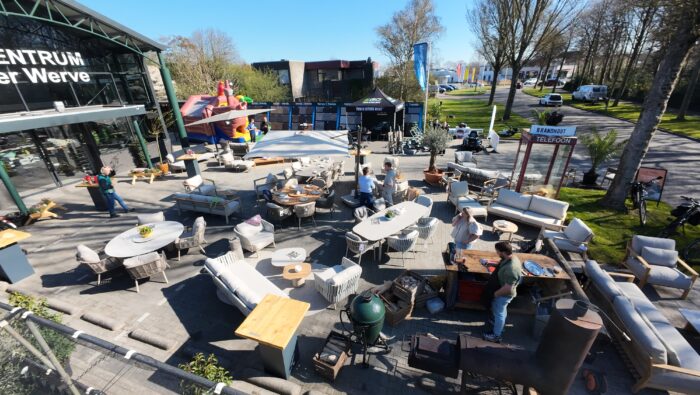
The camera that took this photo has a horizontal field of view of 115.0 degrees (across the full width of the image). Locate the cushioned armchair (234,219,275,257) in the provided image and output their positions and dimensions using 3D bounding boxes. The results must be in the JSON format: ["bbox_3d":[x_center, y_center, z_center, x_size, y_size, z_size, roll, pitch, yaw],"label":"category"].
[{"bbox_3d":[-2.558,1.107,6.106,0.740,0.740,0.760,20,32,41],"label":"cushioned armchair"}]

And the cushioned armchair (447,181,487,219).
[{"bbox_3d":[3.951,0.060,7.593,0.820,0.860,0.900,0,25,3],"label":"cushioned armchair"}]

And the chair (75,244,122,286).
[{"bbox_3d":[-6.195,1.610,5.547,0.620,0.800,0.620,-20,30,-37],"label":"chair"}]

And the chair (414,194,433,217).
[{"bbox_3d":[2.291,0.466,7.057,0.600,0.780,0.580,-18,28,-31],"label":"chair"}]

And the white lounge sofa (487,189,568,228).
[{"bbox_3d":[6.092,0.478,7.811,0.936,0.841,2.025,-21,31,-40],"label":"white lounge sofa"}]

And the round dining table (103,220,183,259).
[{"bbox_3d":[-5.100,1.339,5.802,1.520,0.750,1.520,-2,24,1],"label":"round dining table"}]

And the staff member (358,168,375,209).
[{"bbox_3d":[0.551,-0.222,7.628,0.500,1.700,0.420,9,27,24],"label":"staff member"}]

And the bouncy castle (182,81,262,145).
[{"bbox_3d":[-10.665,-7.013,18.500,4.400,4.500,4.200,12,26,27],"label":"bouncy castle"}]

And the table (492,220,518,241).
[{"bbox_3d":[4.877,1.062,6.988,0.599,0.441,0.593,20,31,39],"label":"table"}]

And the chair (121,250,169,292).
[{"bbox_3d":[-4.821,1.647,5.380,0.620,0.810,0.640,-15,27,-29],"label":"chair"}]

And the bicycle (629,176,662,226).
[{"bbox_3d":[8.863,0.146,6.791,1.750,1.100,0.600,-20,30,-35],"label":"bicycle"}]

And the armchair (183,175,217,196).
[{"bbox_3d":[-6.862,-0.462,10.345,0.788,0.791,0.745,6,24,15],"label":"armchair"}]

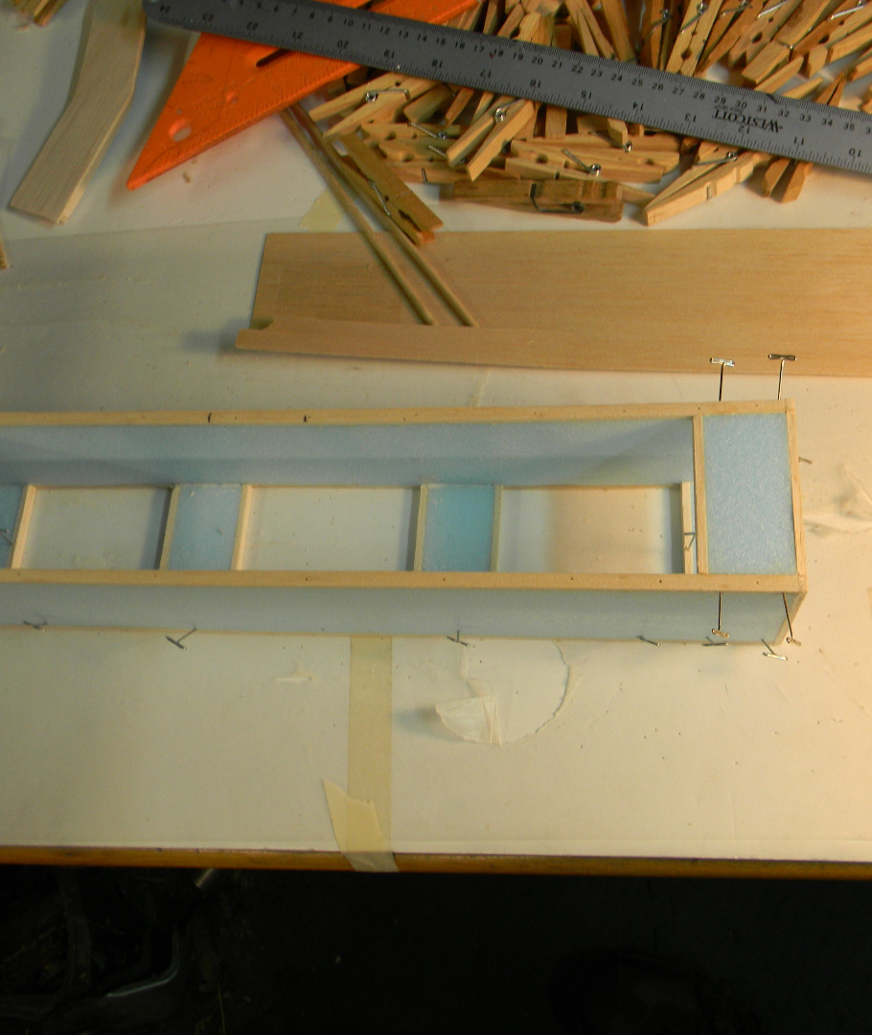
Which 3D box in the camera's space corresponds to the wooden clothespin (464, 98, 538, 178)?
[{"bbox_3d":[0.037,-0.197,0.547,0.072,0.011,0.020,-48,51,-5],"label":"wooden clothespin"}]

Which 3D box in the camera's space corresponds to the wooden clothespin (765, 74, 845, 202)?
[{"bbox_3d":[0.178,-0.182,0.530,0.019,0.010,0.071,26,75,17],"label":"wooden clothespin"}]

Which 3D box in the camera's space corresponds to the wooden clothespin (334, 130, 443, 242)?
[{"bbox_3d":[-0.027,-0.164,0.551,0.010,0.017,0.080,-18,60,-40],"label":"wooden clothespin"}]

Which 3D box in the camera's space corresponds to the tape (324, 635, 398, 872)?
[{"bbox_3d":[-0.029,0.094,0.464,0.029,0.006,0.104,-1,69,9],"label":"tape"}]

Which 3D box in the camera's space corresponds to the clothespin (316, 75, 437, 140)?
[{"bbox_3d":[-0.028,-0.212,0.567,0.072,0.011,0.020,-28,67,-2],"label":"clothespin"}]

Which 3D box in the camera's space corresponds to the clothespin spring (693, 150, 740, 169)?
[{"bbox_3d":[0.133,-0.163,0.527,0.021,0.011,0.013,-31,68,-4],"label":"clothespin spring"}]

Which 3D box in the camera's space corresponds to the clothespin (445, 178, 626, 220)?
[{"bbox_3d":[0.046,-0.154,0.537,0.084,0.015,0.010,6,70,11],"label":"clothespin"}]

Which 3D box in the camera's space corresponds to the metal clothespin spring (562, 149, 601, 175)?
[{"bbox_3d":[0.070,-0.168,0.539,0.021,0.013,0.013,7,70,12],"label":"metal clothespin spring"}]

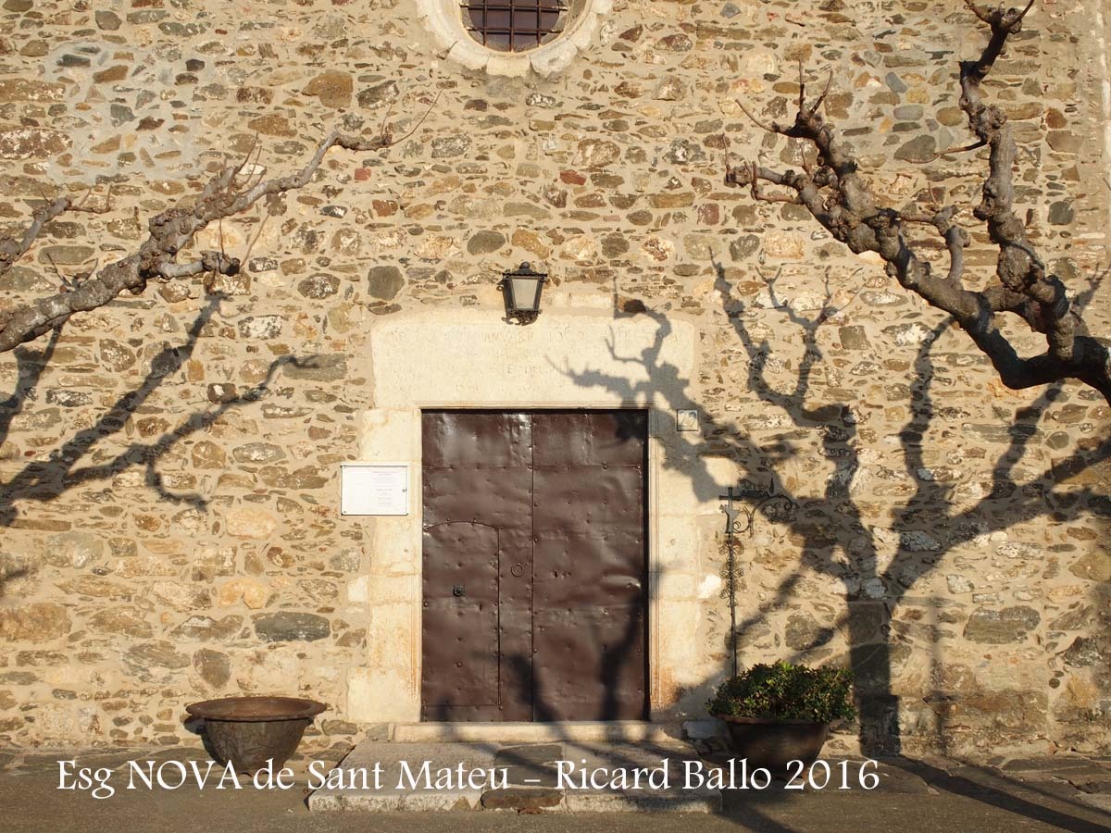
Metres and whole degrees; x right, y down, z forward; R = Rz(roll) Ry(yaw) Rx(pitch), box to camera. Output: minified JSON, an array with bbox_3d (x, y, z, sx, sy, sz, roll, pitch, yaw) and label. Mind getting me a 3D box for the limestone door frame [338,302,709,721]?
[{"bbox_3d":[-0.246,0.768,11.537,2.742,3.186,0.300,0,-2,0],"label":"limestone door frame"}]

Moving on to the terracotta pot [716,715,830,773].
[{"bbox_3d":[1.402,2.050,9.262,0.854,0.397,0.854,0,-3,0],"label":"terracotta pot"}]

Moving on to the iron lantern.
[{"bbox_3d":[-0.229,-0.928,11.260,0.340,0.453,0.400,0,-2,0],"label":"iron lantern"}]

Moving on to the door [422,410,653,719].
[{"bbox_3d":[-0.163,1.167,11.619,1.779,2.442,0.080,0,-2,0],"label":"door"}]

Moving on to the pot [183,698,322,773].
[{"bbox_3d":[-1.899,2.052,9.368,0.889,0.410,0.889,0,-3,0],"label":"pot"}]

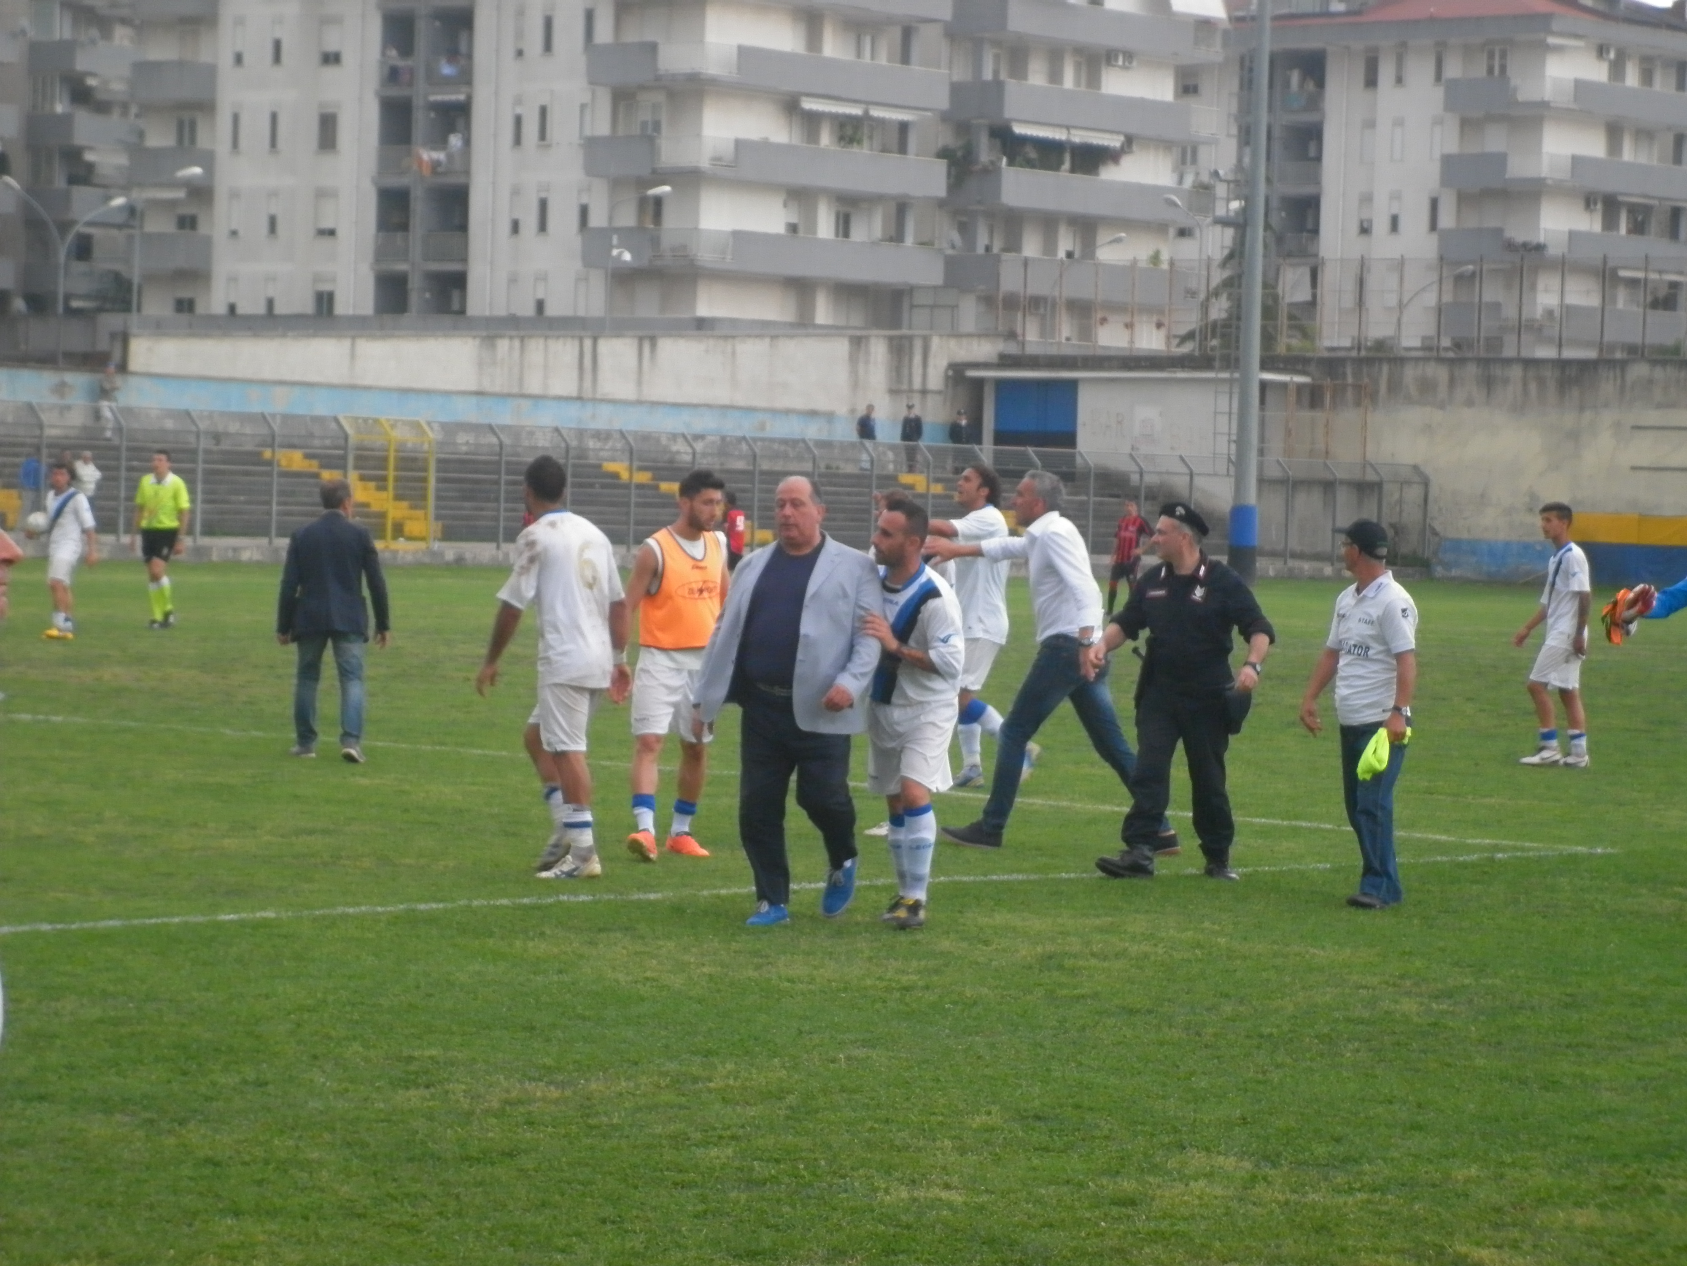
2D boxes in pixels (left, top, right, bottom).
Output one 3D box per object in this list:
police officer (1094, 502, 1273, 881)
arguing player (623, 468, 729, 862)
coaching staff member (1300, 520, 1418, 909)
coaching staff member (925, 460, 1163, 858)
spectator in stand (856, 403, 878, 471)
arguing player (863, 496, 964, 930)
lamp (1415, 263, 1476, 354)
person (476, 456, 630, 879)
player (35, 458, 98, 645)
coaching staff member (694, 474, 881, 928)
[{"bbox_3d":[1.581,0.262,25.424,0.740,1.726,0.580,2,2,22],"label":"police officer"},{"bbox_3d":[-0.778,0.143,25.273,0.520,1.798,0.400,1,2,-19],"label":"arguing player"},{"bbox_3d":[2.252,0.345,23.825,0.500,1.677,0.430,3,2,41],"label":"coaching staff member"},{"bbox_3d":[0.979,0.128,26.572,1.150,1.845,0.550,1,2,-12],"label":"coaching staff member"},{"bbox_3d":[0.583,-4.956,137.974,0.500,1.718,0.350,1,2,-9],"label":"spectator in stand"},{"bbox_3d":[0.279,0.316,22.024,0.500,1.727,0.440,3,2,38],"label":"arguing player"},{"bbox_3d":[18.999,-7.514,175.128,2.400,8.600,0.400,2,2,14],"label":"lamp"},{"bbox_3d":[-1.292,0.138,24.272,0.600,1.844,0.500,0,2,-36],"label":"person"},{"bbox_3d":[-7.541,-0.806,52.974,0.520,1.704,0.450,2,2,23],"label":"player"},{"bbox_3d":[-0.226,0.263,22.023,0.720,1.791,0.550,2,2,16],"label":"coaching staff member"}]

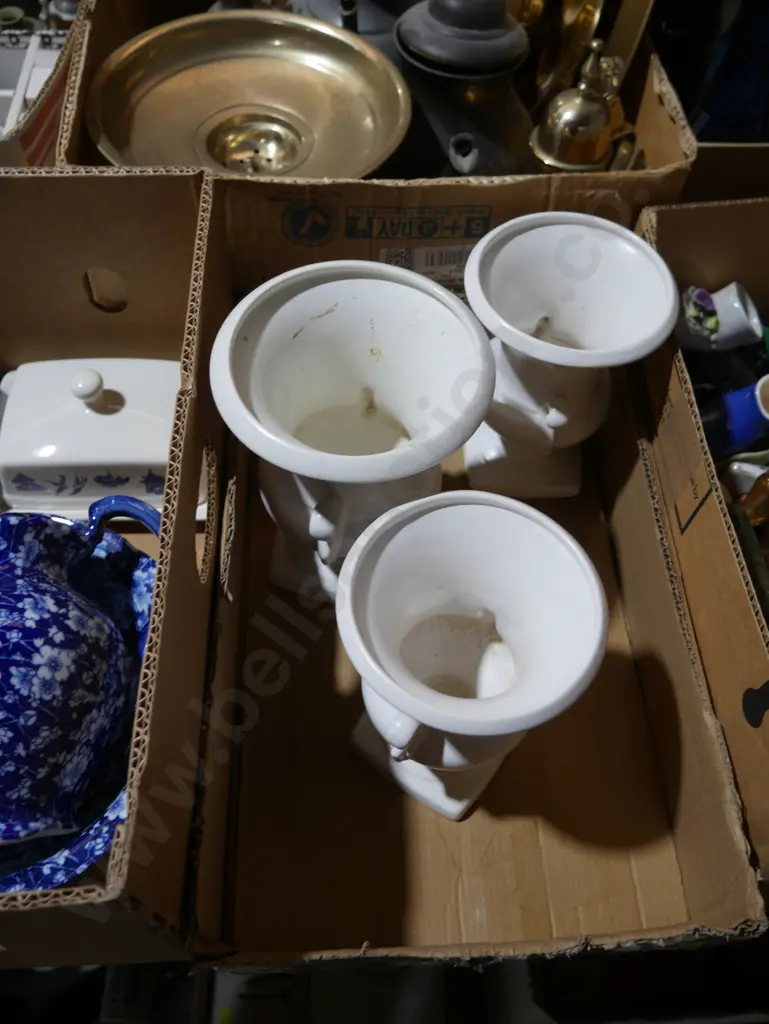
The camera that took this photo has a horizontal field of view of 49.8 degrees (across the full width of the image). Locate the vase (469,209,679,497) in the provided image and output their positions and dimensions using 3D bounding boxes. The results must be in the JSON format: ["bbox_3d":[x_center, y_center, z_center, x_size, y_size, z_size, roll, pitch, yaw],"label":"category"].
[{"bbox_3d":[0.113,-0.097,0.588,0.132,0.186,0.132,4,58,0],"label":"vase"}]

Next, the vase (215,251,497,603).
[{"bbox_3d":[-0.019,-0.026,0.522,0.152,0.214,0.152,1,58,-2],"label":"vase"}]

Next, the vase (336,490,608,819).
[{"bbox_3d":[0.040,0.091,0.470,0.130,0.186,0.130,1,58,-2],"label":"vase"}]

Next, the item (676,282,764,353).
[{"bbox_3d":[0.231,-0.133,0.570,0.048,0.048,0.047,-14,86,-52],"label":"item"}]

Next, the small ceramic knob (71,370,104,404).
[{"bbox_3d":[-0.207,-0.087,0.578,0.022,0.025,0.022,1,59,-2],"label":"small ceramic knob"}]

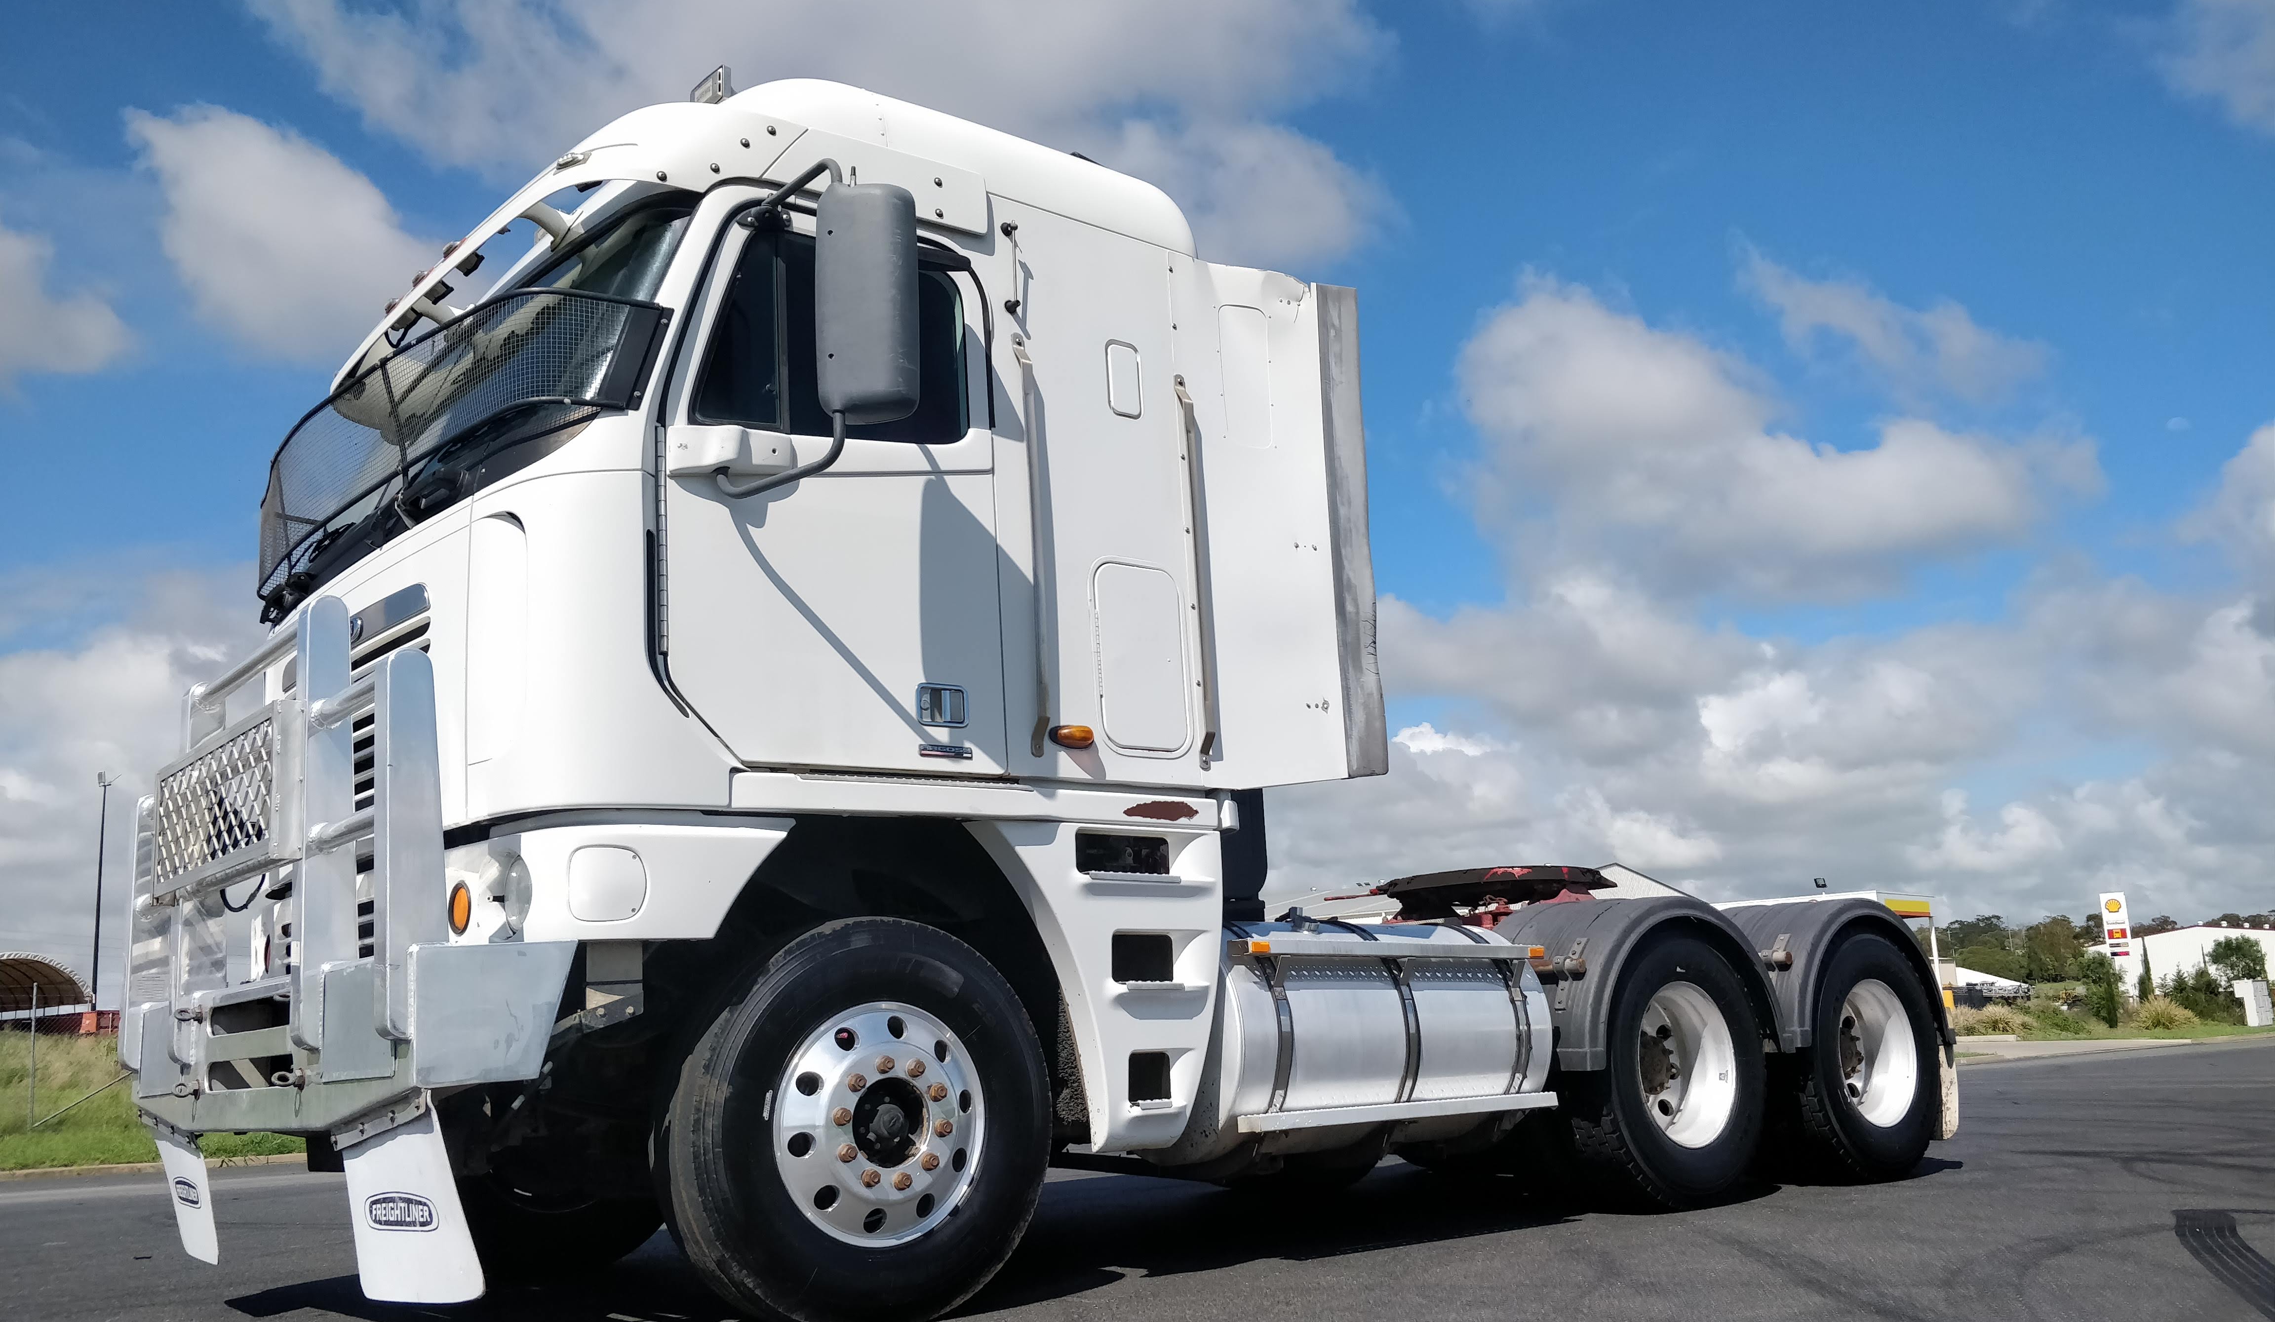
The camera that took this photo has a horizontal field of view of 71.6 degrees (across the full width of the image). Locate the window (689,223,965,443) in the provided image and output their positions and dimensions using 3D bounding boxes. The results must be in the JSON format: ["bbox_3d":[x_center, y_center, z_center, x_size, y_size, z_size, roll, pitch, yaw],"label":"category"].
[{"bbox_3d":[-0.855,-0.924,4.494,0.850,0.670,0.060,7,-16,-36],"label":"window"}]

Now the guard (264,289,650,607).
[{"bbox_3d":[-2.192,-0.562,4.784,0.520,0.430,2.120,9,-17,-40],"label":"guard"}]

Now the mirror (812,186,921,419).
[{"bbox_3d":[-0.717,-0.969,4.277,0.240,0.600,0.130,-9,-15,27],"label":"mirror"}]

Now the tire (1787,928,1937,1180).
[{"bbox_3d":[3.068,1.677,6.765,1.020,1.020,0.280,7,-16,-36],"label":"tire"}]

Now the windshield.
[{"bbox_3d":[-2.093,-0.704,4.896,0.480,0.860,2.100,25,-27,-36],"label":"windshield"}]

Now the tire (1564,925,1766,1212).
[{"bbox_3d":[1.992,1.536,5.988,1.020,1.020,0.280,7,-16,-36],"label":"tire"}]

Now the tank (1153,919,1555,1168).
[{"bbox_3d":[0.673,1.291,5.513,1.550,0.720,0.740,7,-16,-36],"label":"tank"}]

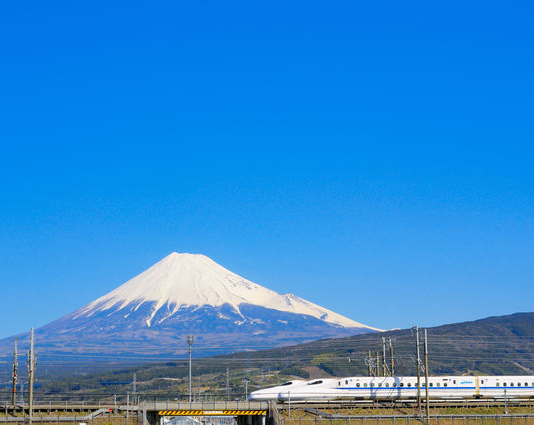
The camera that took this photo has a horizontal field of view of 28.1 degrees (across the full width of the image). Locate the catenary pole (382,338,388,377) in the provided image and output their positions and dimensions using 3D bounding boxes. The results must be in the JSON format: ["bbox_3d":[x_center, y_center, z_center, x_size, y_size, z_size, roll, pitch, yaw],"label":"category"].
[{"bbox_3d":[17.594,24.036,158.000,0.650,11.100,0.650,1,-11,-6],"label":"catenary pole"}]

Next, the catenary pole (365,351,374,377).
[{"bbox_3d":[15.403,25.096,158.000,1.000,9.200,0.800,1,-11,-6],"label":"catenary pole"}]

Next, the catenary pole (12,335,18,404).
[{"bbox_3d":[-35.705,23.097,151.000,0.700,11.000,0.700,1,-11,-6],"label":"catenary pole"}]

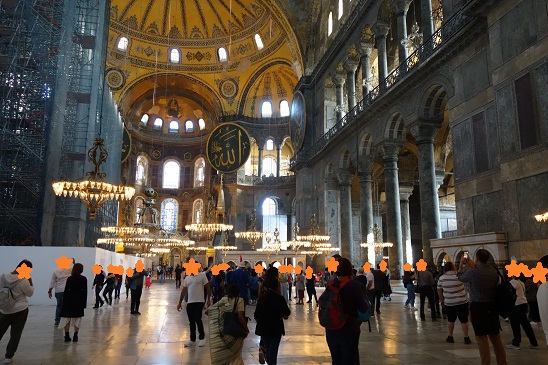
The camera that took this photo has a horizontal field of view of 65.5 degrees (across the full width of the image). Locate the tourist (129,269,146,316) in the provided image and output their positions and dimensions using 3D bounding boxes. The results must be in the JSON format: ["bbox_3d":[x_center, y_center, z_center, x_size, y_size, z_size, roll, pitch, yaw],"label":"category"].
[{"bbox_3d":[-4.913,3.821,15.450,0.600,1.750,0.450,4,-12,-20],"label":"tourist"}]

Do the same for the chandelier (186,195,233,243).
[{"bbox_3d":[-2.958,1.725,19.600,2.150,2.250,2.150,3,-11,-11],"label":"chandelier"}]

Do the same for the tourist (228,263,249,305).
[{"bbox_3d":[-1.422,4.320,17.999,0.620,1.770,0.420,0,-11,0],"label":"tourist"}]

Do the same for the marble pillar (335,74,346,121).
[{"bbox_3d":[6.594,-7.778,42.633,0.900,6.180,0.900,3,-12,-11],"label":"marble pillar"}]

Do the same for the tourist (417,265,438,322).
[{"bbox_3d":[4.748,3.397,13.270,0.580,1.740,0.420,-3,-12,18],"label":"tourist"}]

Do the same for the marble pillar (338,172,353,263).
[{"bbox_3d":[6.774,4.101,39.727,1.400,10.400,1.400,3,-11,-11],"label":"marble pillar"}]

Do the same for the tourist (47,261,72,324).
[{"bbox_3d":[-6.062,3.164,12.157,0.600,1.750,0.420,1,-11,-5],"label":"tourist"}]

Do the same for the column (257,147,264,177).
[{"bbox_3d":[-1.913,-2.907,65.200,0.850,5.700,0.850,3,-12,-11],"label":"column"}]

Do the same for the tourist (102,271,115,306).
[{"bbox_3d":[-6.308,3.963,16.459,0.500,1.630,0.400,-9,-15,41],"label":"tourist"}]

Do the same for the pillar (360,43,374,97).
[{"bbox_3d":[7.908,-9.010,36.395,0.900,6.180,0.900,3,-12,-11],"label":"pillar"}]

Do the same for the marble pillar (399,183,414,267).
[{"bbox_3d":[12.933,5.024,41.649,1.250,9.500,1.250,3,-11,-11],"label":"marble pillar"}]

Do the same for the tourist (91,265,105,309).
[{"bbox_3d":[-7.240,4.275,17.544,0.500,1.680,0.500,-9,-15,39],"label":"tourist"}]

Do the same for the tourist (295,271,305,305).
[{"bbox_3d":[1.133,4.455,18.657,0.380,1.610,0.460,8,-14,-36],"label":"tourist"}]

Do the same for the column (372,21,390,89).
[{"bbox_3d":[8.542,-9.604,33.385,0.900,6.180,0.900,3,-12,-11],"label":"column"}]

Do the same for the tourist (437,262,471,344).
[{"bbox_3d":[3.816,2.533,9.062,0.620,1.670,0.400,-2,-12,13],"label":"tourist"}]

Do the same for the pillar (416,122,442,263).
[{"bbox_3d":[9.499,1.379,25.945,1.200,10.730,1.200,3,-12,-11],"label":"pillar"}]

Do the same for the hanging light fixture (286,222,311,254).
[{"bbox_3d":[1.695,4.096,31.000,2.100,2.250,2.100,0,-11,0],"label":"hanging light fixture"}]

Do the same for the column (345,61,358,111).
[{"bbox_3d":[7.238,-8.382,39.576,0.900,6.180,0.900,3,-12,-11],"label":"column"}]

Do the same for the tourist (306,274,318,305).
[{"bbox_3d":[1.632,4.469,18.656,0.520,1.600,0.400,-8,-14,37],"label":"tourist"}]

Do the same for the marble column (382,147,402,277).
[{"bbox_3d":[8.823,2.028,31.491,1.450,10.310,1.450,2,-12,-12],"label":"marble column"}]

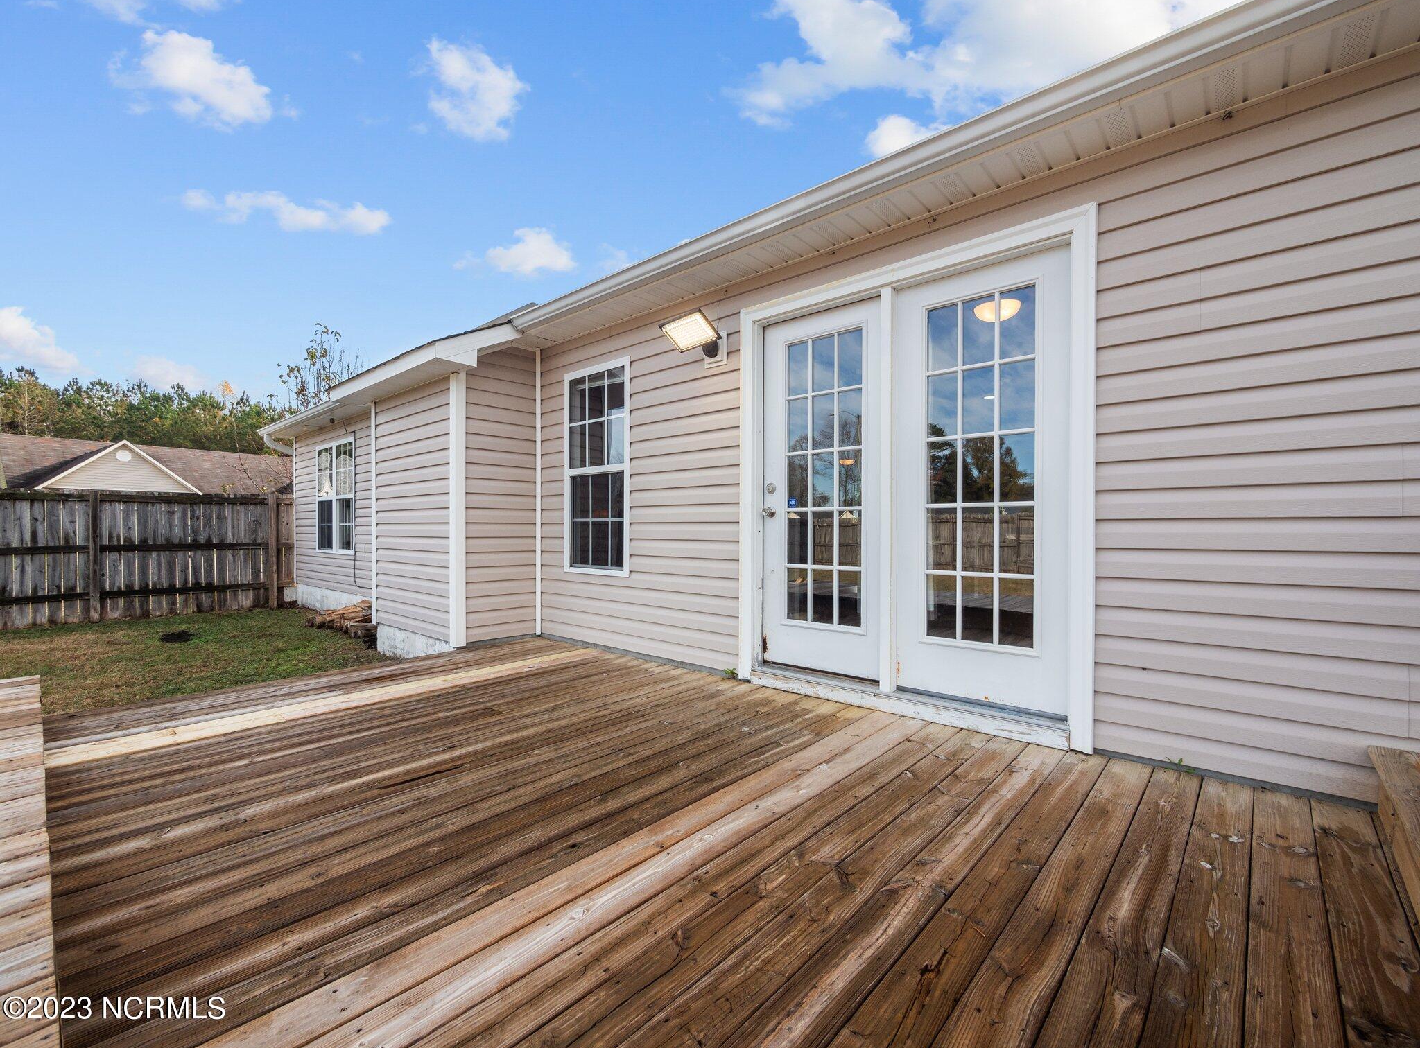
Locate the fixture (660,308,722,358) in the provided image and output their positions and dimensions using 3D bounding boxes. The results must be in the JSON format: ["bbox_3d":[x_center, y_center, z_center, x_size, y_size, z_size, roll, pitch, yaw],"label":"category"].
[{"bbox_3d":[-0.080,-1.123,3.466,0.345,0.190,0.290,0,0,43],"label":"fixture"}]

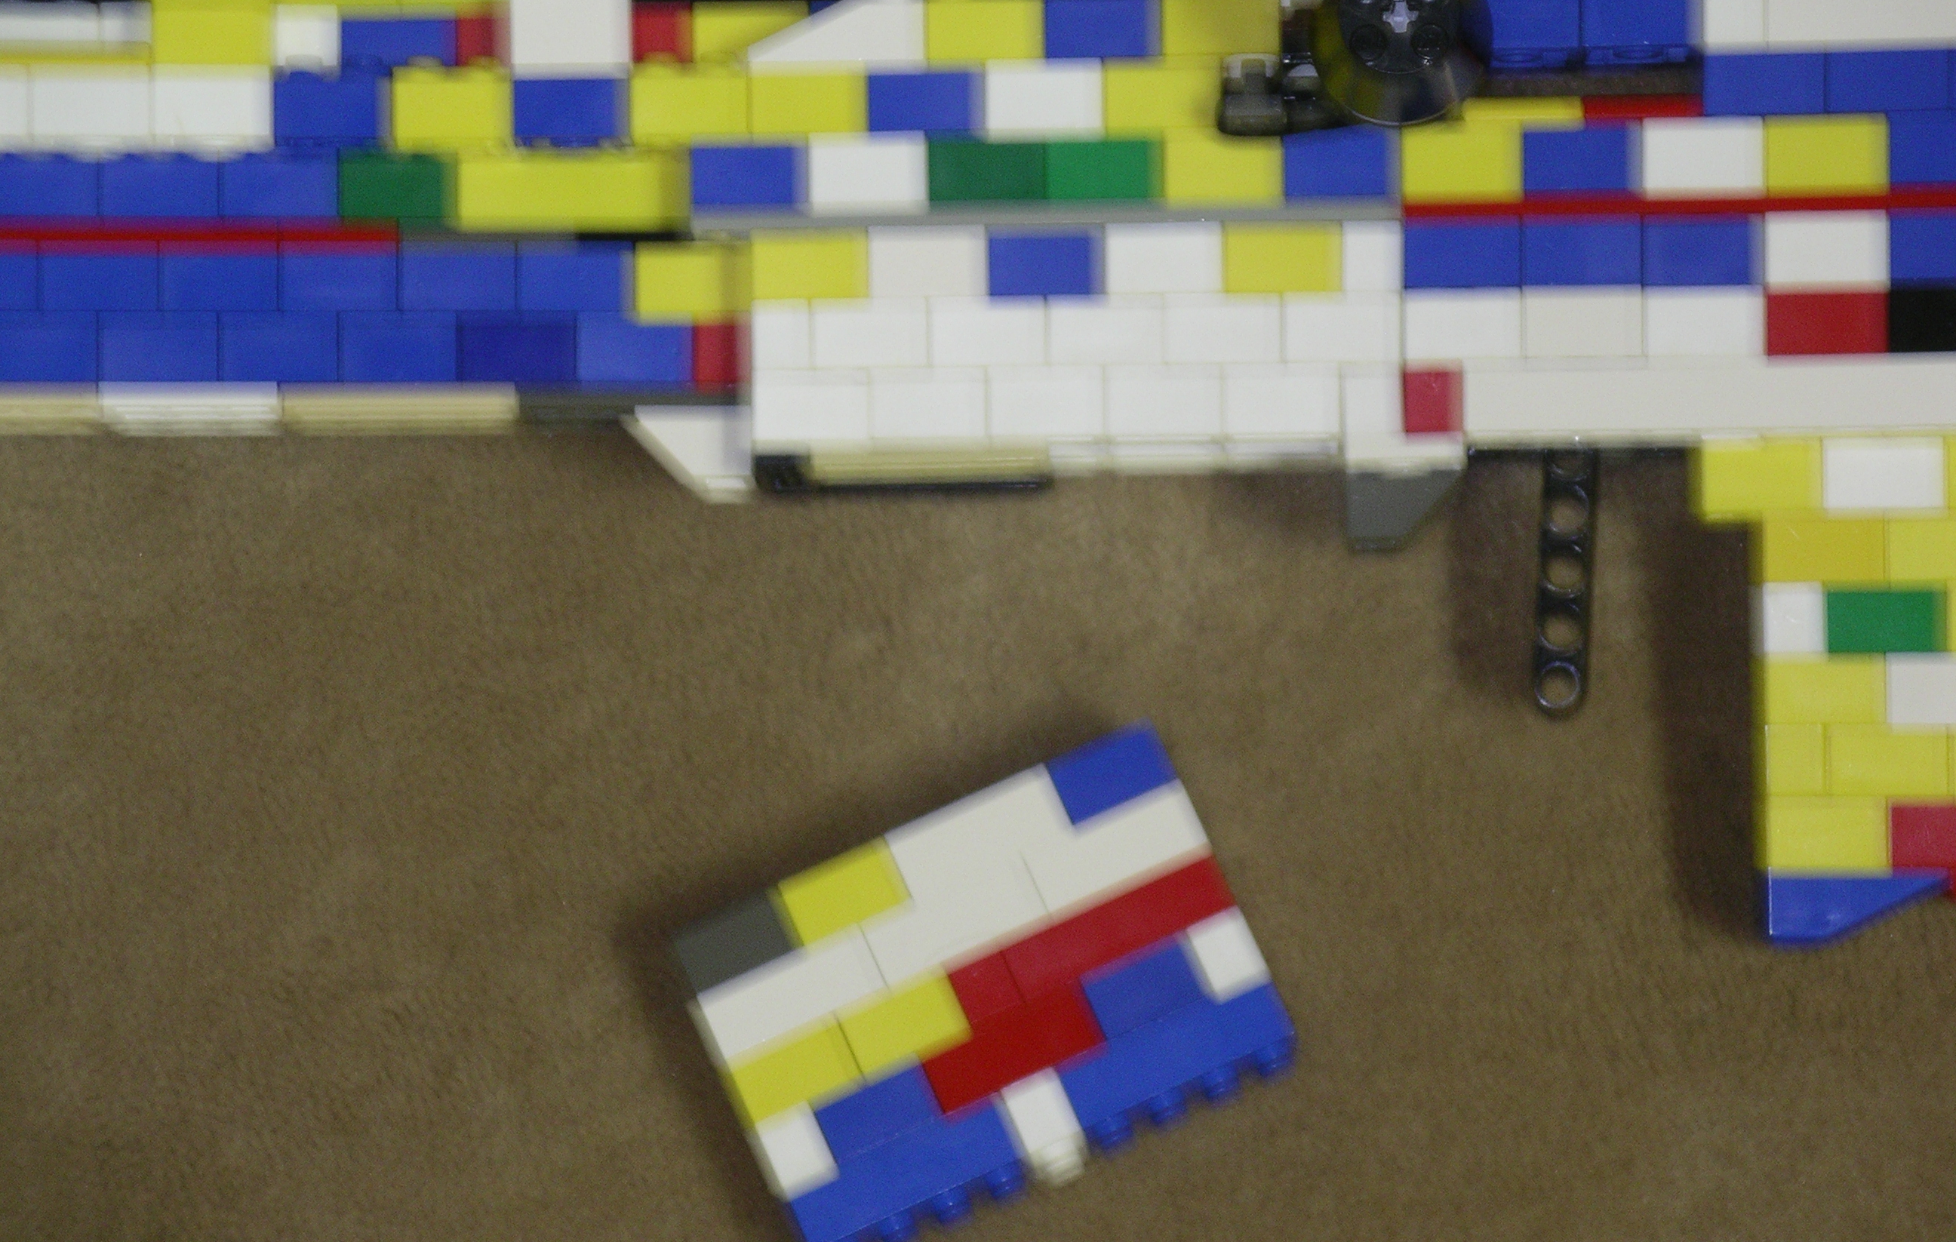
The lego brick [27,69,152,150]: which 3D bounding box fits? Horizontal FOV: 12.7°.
[{"bbox_3d":[-0.119,-0.070,1.191,0.016,0.016,0.011,-1,84,0],"label":"lego brick"}]

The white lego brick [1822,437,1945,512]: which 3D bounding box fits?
[{"bbox_3d":[0.121,-0.020,1.182,0.016,0.015,0.011,0,85,3],"label":"white lego brick"}]

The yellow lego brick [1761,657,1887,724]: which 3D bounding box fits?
[{"bbox_3d":[0.114,0.009,1.187,0.016,0.015,0.011,-1,83,5],"label":"yellow lego brick"}]

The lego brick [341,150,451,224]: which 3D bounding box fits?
[{"bbox_3d":[-0.077,-0.059,1.190,0.016,0.015,0.011,0,85,3],"label":"lego brick"}]

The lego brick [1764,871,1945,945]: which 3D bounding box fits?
[{"bbox_3d":[0.119,0.038,1.192,0.024,0.016,0.011,-1,83,3],"label":"lego brick"}]

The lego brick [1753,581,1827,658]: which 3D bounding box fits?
[{"bbox_3d":[0.110,0.000,1.188,0.008,0.013,0.011,-1,83,5],"label":"lego brick"}]

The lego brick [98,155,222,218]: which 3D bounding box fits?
[{"bbox_3d":[-0.111,-0.059,1.200,0.016,0.016,0.010,-1,90,0],"label":"lego brick"}]

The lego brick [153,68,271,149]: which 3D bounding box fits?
[{"bbox_3d":[-0.103,-0.070,1.192,0.016,0.016,0.011,-1,84,0],"label":"lego brick"}]

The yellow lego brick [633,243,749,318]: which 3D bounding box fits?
[{"bbox_3d":[-0.039,-0.047,1.205,0.016,0.016,0.010,-1,90,0],"label":"yellow lego brick"}]

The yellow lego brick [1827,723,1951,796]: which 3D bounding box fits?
[{"bbox_3d":[0.123,0.018,1.198,0.016,0.016,0.010,-1,90,0],"label":"yellow lego brick"}]

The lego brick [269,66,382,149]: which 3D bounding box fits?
[{"bbox_3d":[-0.087,-0.070,1.194,0.016,0.016,0.011,-1,84,0],"label":"lego brick"}]

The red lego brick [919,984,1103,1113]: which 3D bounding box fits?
[{"bbox_3d":[0.005,0.060,1.209,0.024,0.016,0.011,-24,83,0],"label":"red lego brick"}]

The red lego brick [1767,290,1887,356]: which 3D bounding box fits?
[{"bbox_3d":[0.114,-0.040,1.191,0.016,0.016,0.011,-1,84,0],"label":"red lego brick"}]

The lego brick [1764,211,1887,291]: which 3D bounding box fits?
[{"bbox_3d":[0.114,-0.050,1.189,0.016,0.015,0.011,-1,83,5],"label":"lego brick"}]

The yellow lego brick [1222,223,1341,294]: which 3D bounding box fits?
[{"bbox_3d":[0.042,-0.049,1.195,0.016,0.015,0.011,-1,83,5],"label":"yellow lego brick"}]

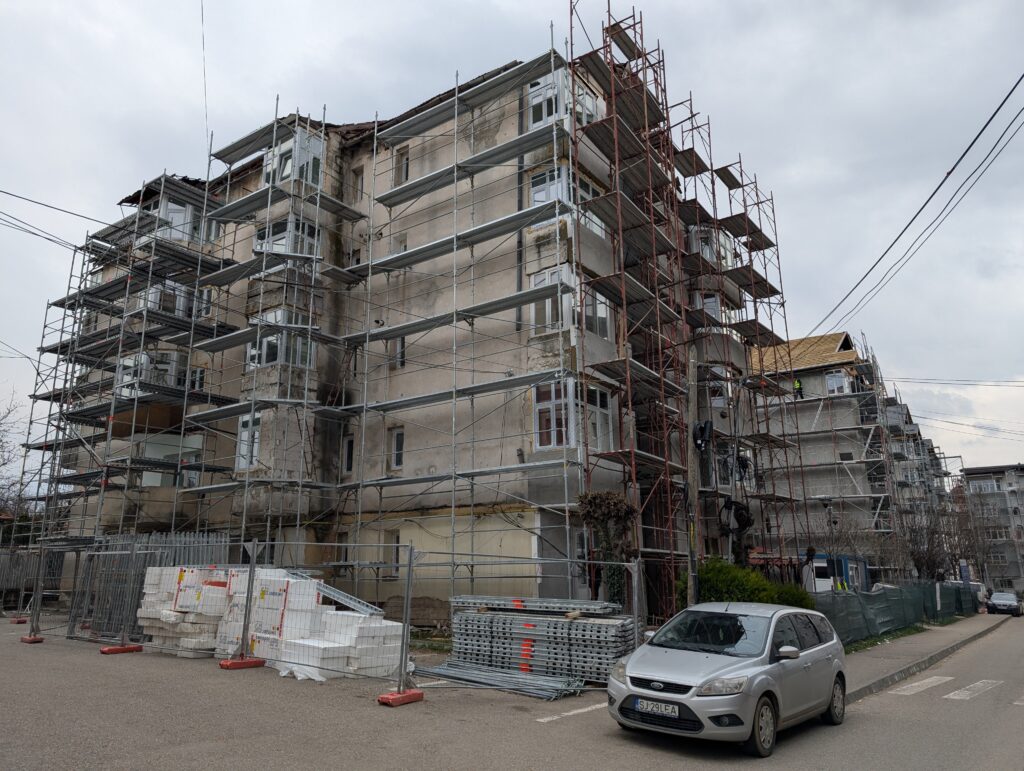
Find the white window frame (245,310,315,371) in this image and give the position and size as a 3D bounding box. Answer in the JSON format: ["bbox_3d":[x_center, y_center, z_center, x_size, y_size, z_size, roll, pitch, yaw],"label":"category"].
[{"bbox_3d":[-6.438,-1.119,19.876,1.600,1.650,1.100,-11,-18,33],"label":"white window frame"}]

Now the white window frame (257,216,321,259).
[{"bbox_3d":[-6.521,-3.842,20.645,1.600,1.600,1.100,-11,-18,33],"label":"white window frame"}]

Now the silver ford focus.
[{"bbox_3d":[2.990,3.715,9.455,1.840,1.500,4.470,-10,-18,38],"label":"silver ford focus"}]

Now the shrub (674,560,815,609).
[{"bbox_3d":[4.793,4.604,14.491,1.900,2.050,3.200,-11,-18,33],"label":"shrub"}]

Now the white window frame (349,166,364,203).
[{"bbox_3d":[-4.835,-6.182,22.288,0.550,1.180,0.120,-11,-18,33],"label":"white window frame"}]

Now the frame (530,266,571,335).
[{"bbox_3d":[0.915,-1.997,17.001,1.080,1.670,0.130,-11,-18,33],"label":"frame"}]

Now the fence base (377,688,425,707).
[{"bbox_3d":[-1.535,4.390,9.970,0.240,0.130,0.720,-9,-17,30],"label":"fence base"}]

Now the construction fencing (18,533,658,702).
[{"bbox_3d":[-4.362,4.138,13.086,13.100,2.150,2.500,-9,-17,30],"label":"construction fencing"}]

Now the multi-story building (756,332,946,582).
[{"bbox_3d":[26.083,8.741,57.634,12.500,17.000,34.000,-11,-18,33],"label":"multi-story building"}]

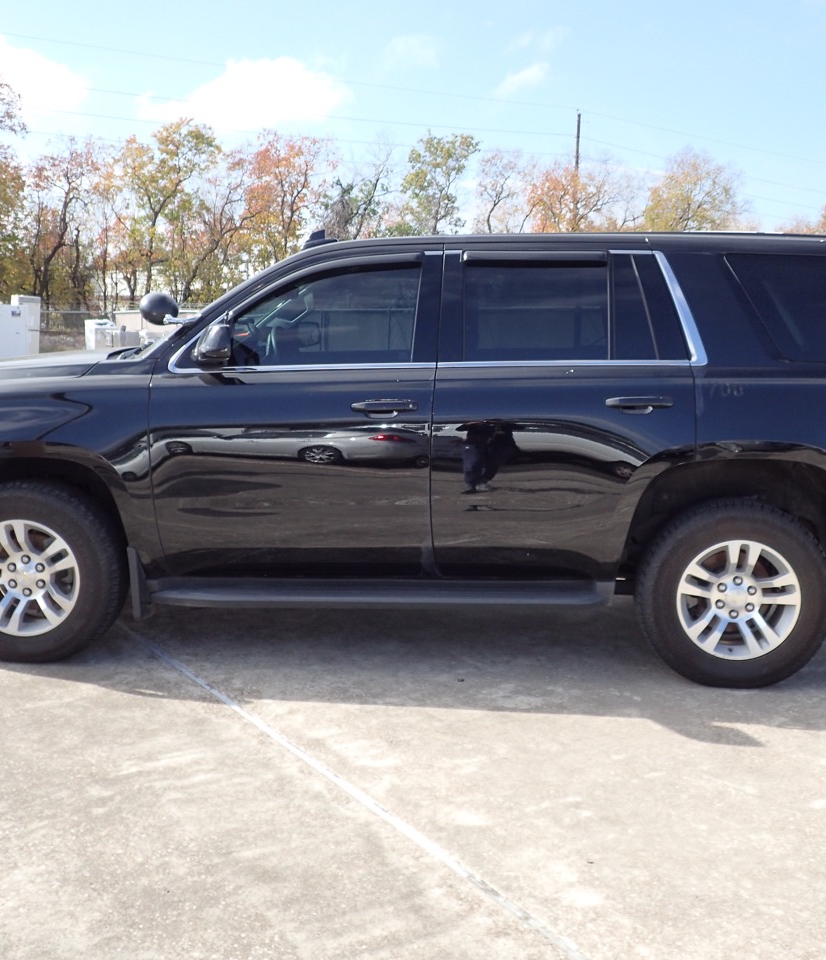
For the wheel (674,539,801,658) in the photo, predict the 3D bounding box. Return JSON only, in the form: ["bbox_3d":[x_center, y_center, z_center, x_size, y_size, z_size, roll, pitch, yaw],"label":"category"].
[{"bbox_3d":[1.318,0.473,4.572,0.490,0.490,0.210,2,7,3],"label":"wheel"}]

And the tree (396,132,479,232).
[{"bbox_3d":[0.959,-9.460,46.629,3.800,9.900,3.800,2,7,3],"label":"tree"}]

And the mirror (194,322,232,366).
[{"bbox_3d":[-0.793,-0.536,4.408,0.145,0.175,0.240,2,8,3],"label":"mirror"}]

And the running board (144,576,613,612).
[{"bbox_3d":[-0.139,0.475,4.584,1.900,0.090,0.200,0,7,3],"label":"running board"}]

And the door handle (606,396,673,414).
[{"bbox_3d":[0.895,-0.294,4.385,0.265,0.065,0.055,2,8,3],"label":"door handle"}]

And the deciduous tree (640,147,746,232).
[{"bbox_3d":[12.496,-9.880,50.654,4.900,10.300,4.900,2,7,3],"label":"deciduous tree"}]

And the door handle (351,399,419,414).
[{"bbox_3d":[-0.110,-0.294,4.434,0.268,0.063,0.055,2,8,3],"label":"door handle"}]

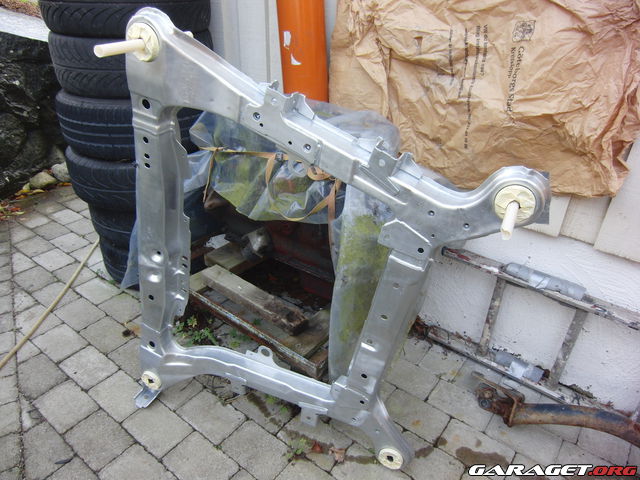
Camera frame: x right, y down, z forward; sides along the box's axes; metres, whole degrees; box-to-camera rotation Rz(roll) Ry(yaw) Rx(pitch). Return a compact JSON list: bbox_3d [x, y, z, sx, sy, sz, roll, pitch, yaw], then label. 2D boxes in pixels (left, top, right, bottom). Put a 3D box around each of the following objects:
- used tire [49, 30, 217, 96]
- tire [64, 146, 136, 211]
[{"bbox_3d":[-0.767,-0.768,1.870,0.632,0.215,0.632,-9,32,-19],"label":"used tire"},{"bbox_3d":[-0.821,-0.363,2.102,0.630,0.220,0.630,-10,32,-20],"label":"tire"}]

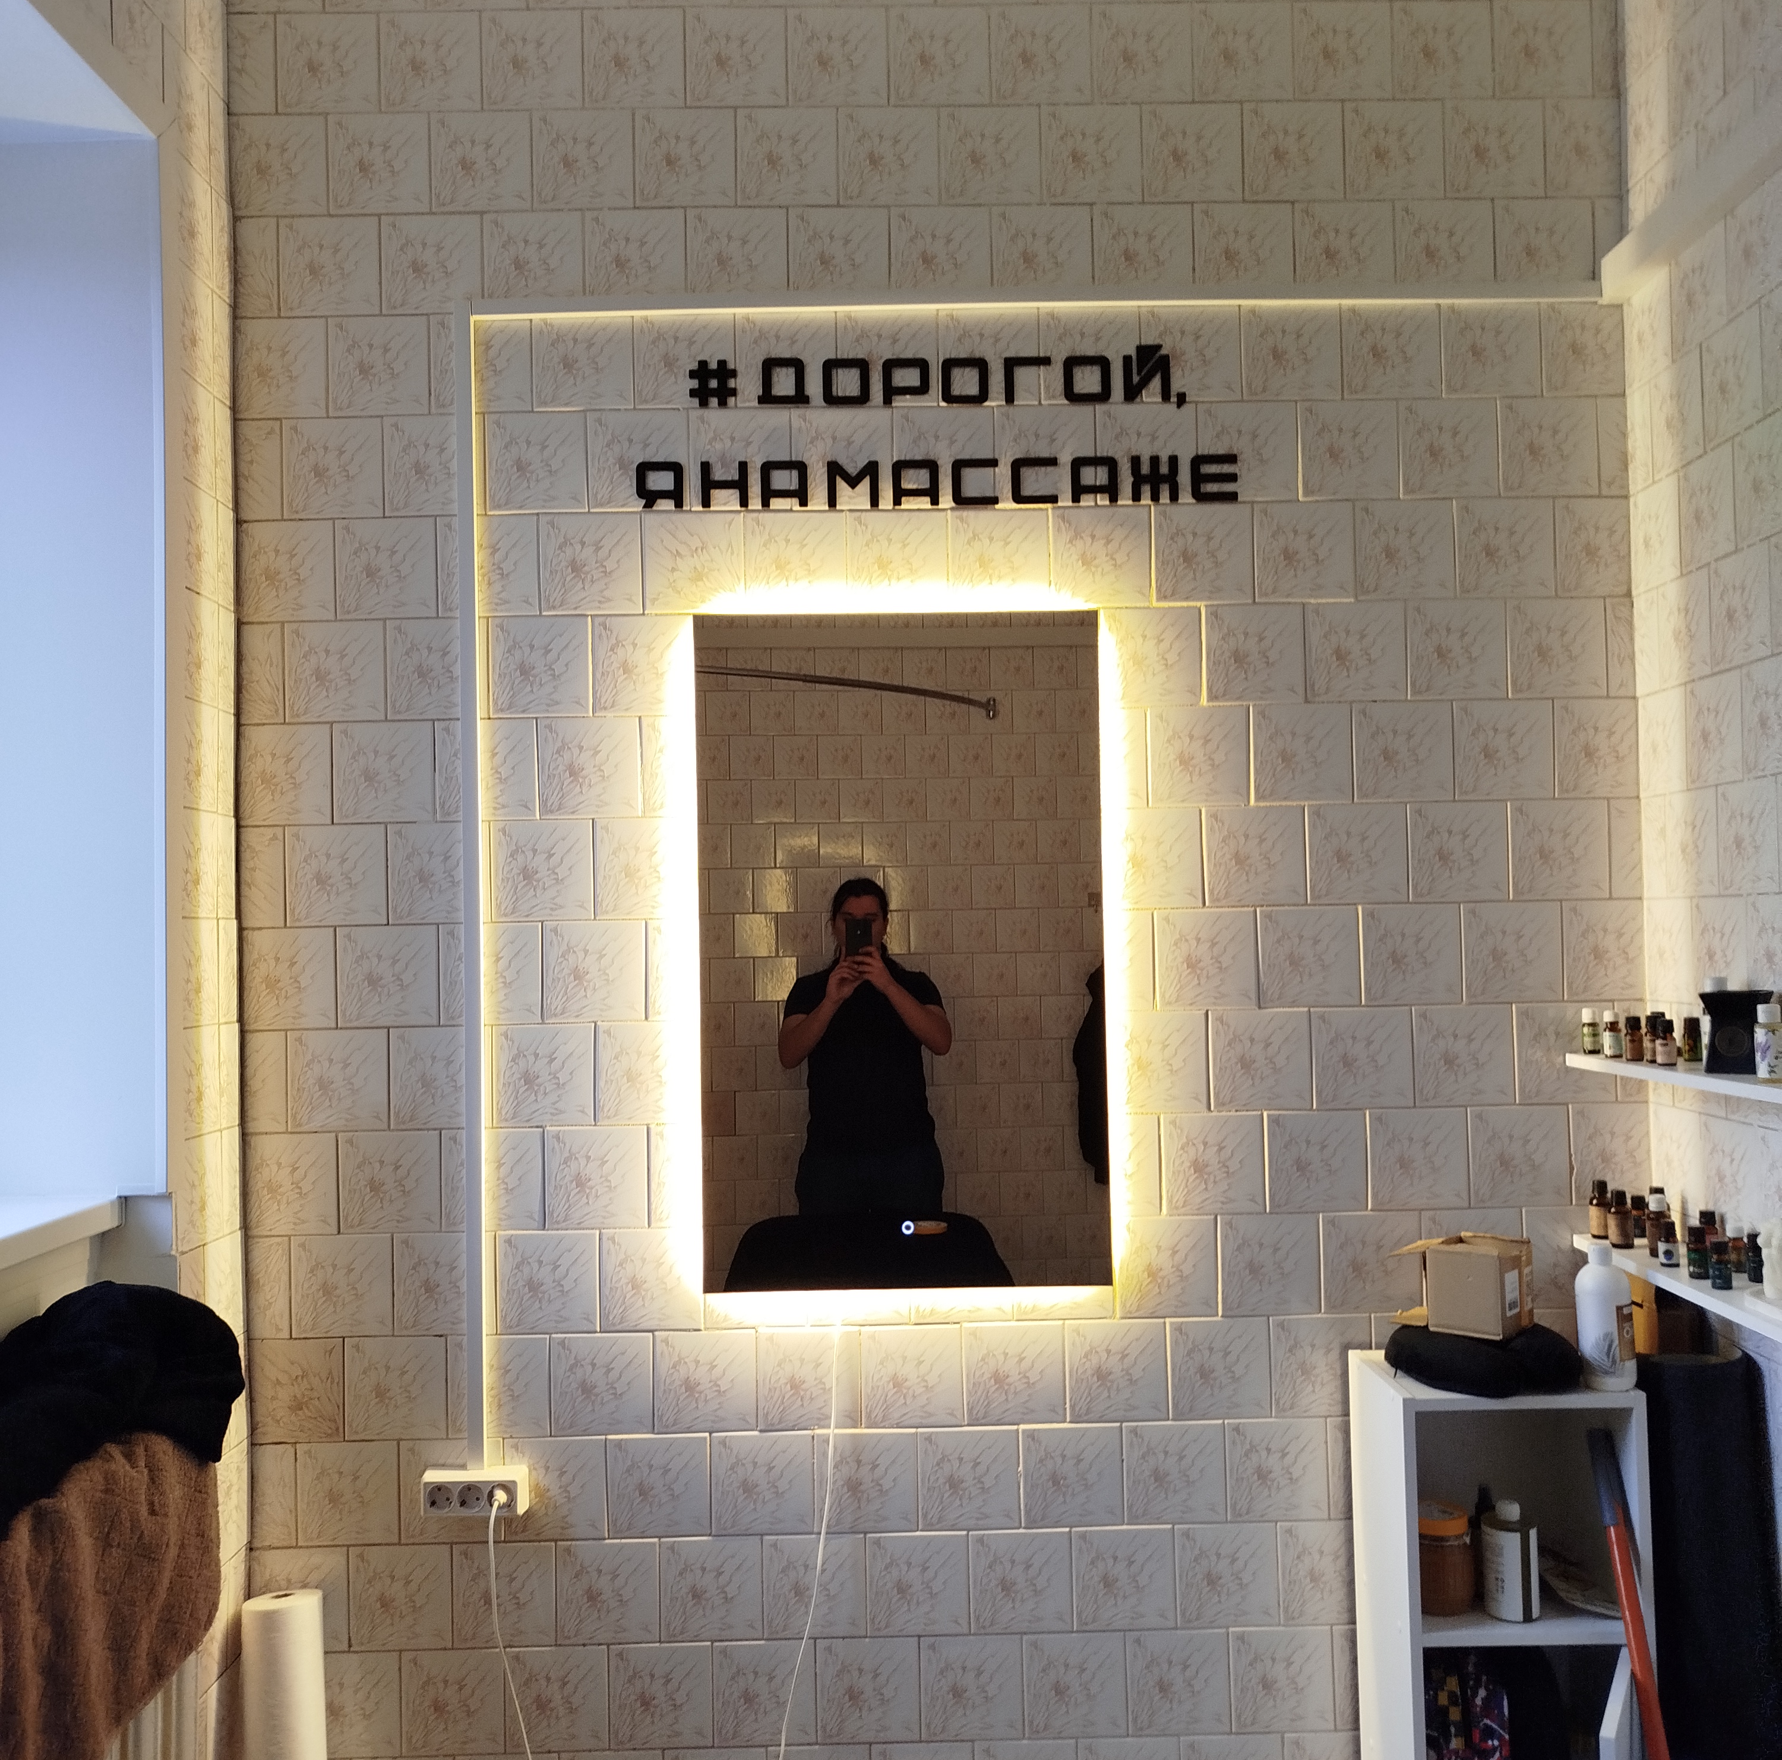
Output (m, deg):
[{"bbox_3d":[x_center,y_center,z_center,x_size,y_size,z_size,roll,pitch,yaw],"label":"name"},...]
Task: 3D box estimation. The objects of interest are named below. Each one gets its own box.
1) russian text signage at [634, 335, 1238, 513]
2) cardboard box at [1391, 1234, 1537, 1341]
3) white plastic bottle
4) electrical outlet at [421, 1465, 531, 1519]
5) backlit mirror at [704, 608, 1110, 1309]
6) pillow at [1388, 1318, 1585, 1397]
[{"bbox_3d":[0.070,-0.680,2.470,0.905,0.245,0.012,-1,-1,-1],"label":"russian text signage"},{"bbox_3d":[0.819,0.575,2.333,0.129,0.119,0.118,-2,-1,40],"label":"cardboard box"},{"bbox_3d":[0.979,0.595,2.257,0.075,0.190,0.075,-1,-1,-17],"label":"white plastic bottle"},{"bbox_3d":[-0.608,0.894,2.406,0.145,0.052,0.052,-1,-1,-1],"label":"electrical outlet"},{"bbox_3d":[0.018,0.104,2.444,0.600,1.000,0.030,-1,-1,-1],"label":"backlit mirror"},{"bbox_3d":[0.829,0.661,2.304,0.260,0.066,0.245,-1,-1,-1],"label":"pillow"}]

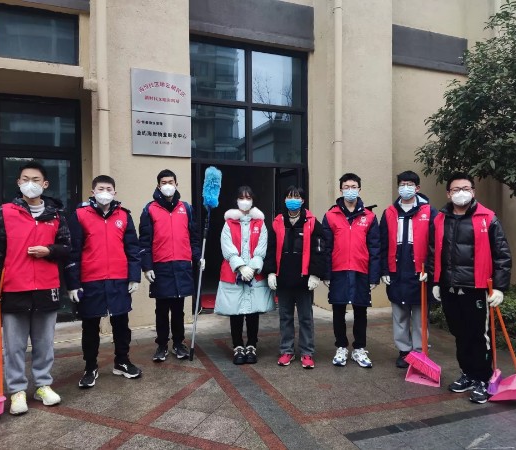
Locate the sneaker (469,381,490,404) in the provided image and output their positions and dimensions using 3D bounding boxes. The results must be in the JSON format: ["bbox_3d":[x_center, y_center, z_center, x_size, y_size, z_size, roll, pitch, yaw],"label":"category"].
[{"bbox_3d":[1.648,1.223,3.215,0.107,0.115,0.287,1,2,37],"label":"sneaker"}]

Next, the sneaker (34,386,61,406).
[{"bbox_3d":[-1.557,1.247,3.205,0.287,0.115,0.107,1,2,38],"label":"sneaker"}]

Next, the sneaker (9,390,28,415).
[{"bbox_3d":[-1.703,1.250,3.092,0.107,0.115,0.287,-1,2,-30],"label":"sneaker"}]

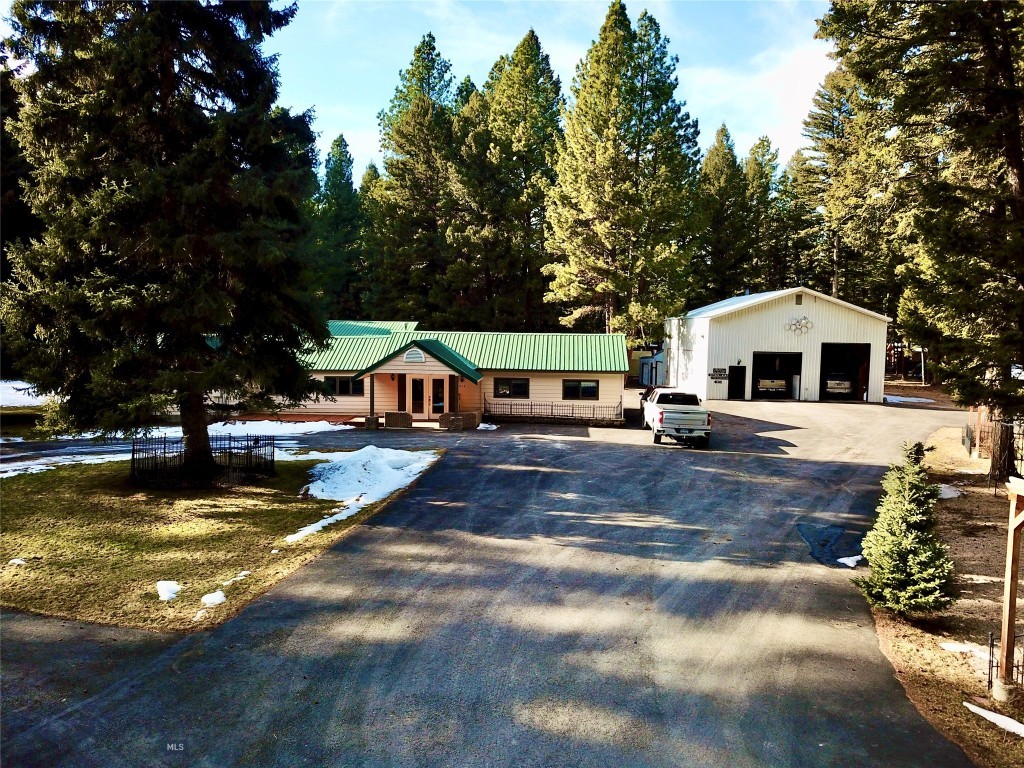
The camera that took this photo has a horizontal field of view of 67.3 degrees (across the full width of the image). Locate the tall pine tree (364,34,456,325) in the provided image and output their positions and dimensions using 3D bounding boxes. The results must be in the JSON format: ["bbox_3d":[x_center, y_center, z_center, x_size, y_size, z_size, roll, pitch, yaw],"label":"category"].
[{"bbox_3d":[-7.563,-13.490,59.022,7.400,25.700,7.400,1,5,0],"label":"tall pine tree"}]

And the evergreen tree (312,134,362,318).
[{"bbox_3d":[-15.179,-11.208,67.386,4.770,20.870,4.770,1,4,0],"label":"evergreen tree"}]

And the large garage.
[{"bbox_3d":[17.836,-2.957,55.153,11.500,7.070,14.950,1,4,0],"label":"large garage"}]

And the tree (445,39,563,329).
[{"bbox_3d":[-0.282,-12.780,56.065,8.300,25.030,8.300,1,5,0],"label":"tree"}]

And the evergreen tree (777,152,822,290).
[{"bbox_3d":[29.178,-12.328,79.291,5.200,22.650,5.200,1,4,0],"label":"evergreen tree"}]

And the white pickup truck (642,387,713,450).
[{"bbox_3d":[6.620,1.176,31.100,2.070,1.920,5.880,1,5,5],"label":"white pickup truck"}]

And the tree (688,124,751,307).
[{"bbox_3d":[19.633,-12.787,74.255,6.240,24.020,6.240,1,4,0],"label":"tree"}]

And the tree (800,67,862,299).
[{"bbox_3d":[26.733,-13.560,64.998,5.600,25.680,5.600,1,5,0],"label":"tree"}]

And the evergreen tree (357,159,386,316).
[{"bbox_3d":[-12.696,-10.357,69.449,3.640,18.950,3.640,1,4,0],"label":"evergreen tree"}]

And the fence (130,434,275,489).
[{"bbox_3d":[-9.010,2.197,22.702,3.900,1.080,3.300,1,5,0],"label":"fence"}]

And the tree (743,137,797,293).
[{"bbox_3d":[24.235,-12.378,73.143,4.900,21.770,4.900,1,5,0],"label":"tree"}]

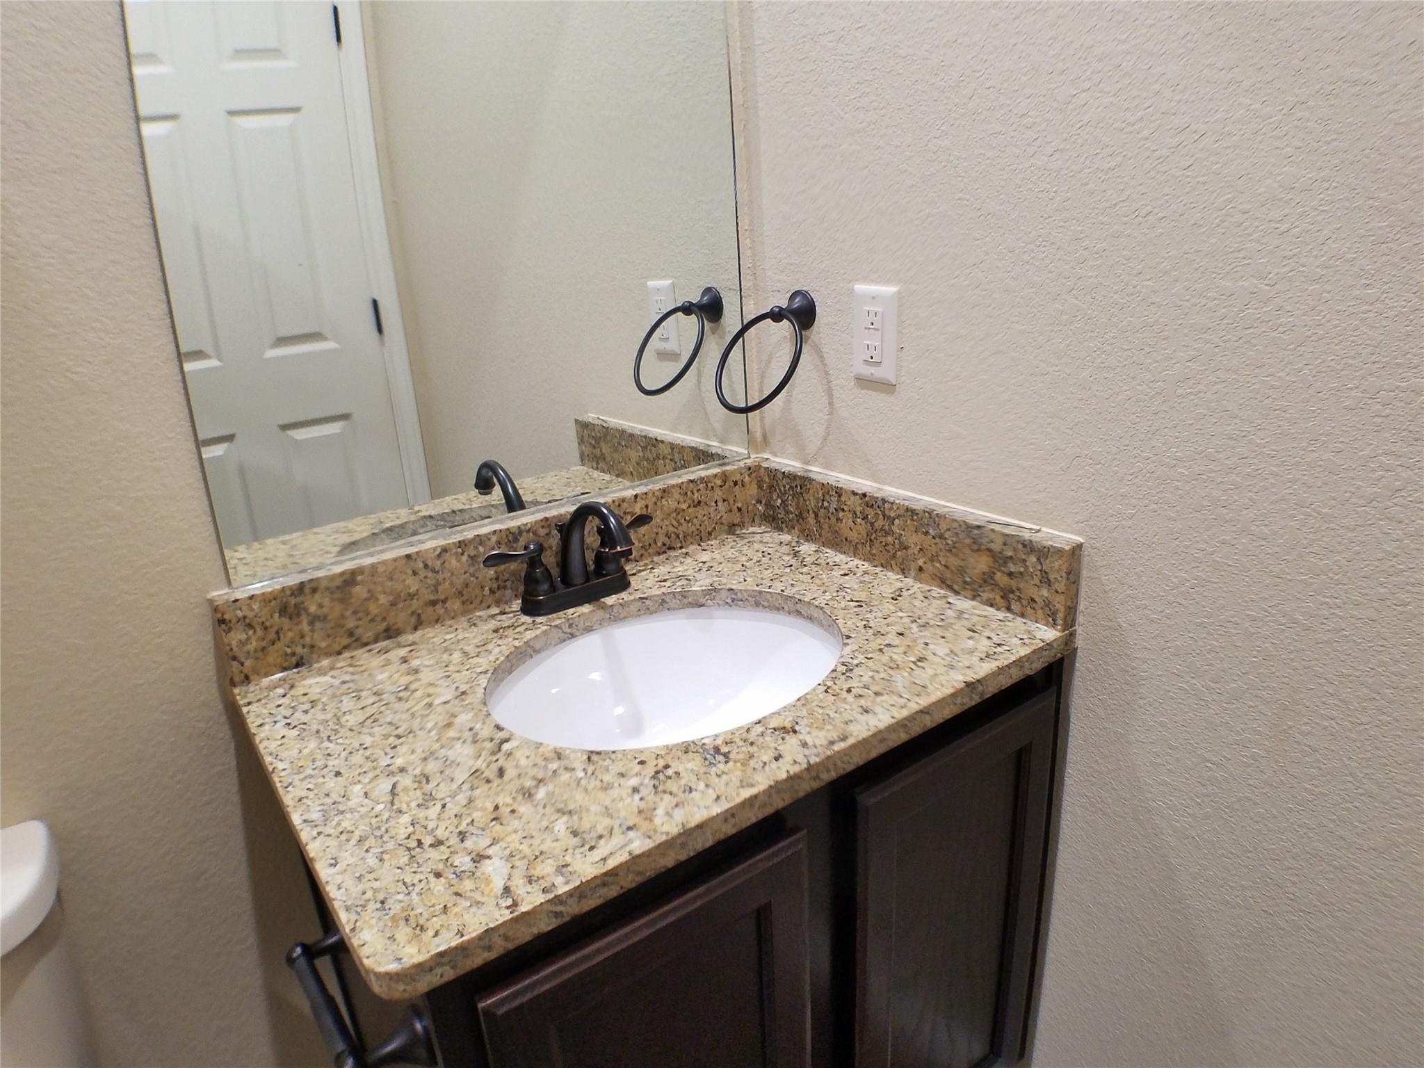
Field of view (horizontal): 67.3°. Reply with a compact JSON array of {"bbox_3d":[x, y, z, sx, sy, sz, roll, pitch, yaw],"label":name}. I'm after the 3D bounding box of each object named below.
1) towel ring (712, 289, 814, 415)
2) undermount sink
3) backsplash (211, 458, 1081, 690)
[{"bbox_3d":[0.078,-0.240,1.417,0.128,0.151,0.152,-16,23,-34],"label":"towel ring"},{"bbox_3d":[-0.041,0.223,1.213,0.433,0.161,0.360,-16,23,-34],"label":"undermount sink"},{"bbox_3d":[-0.067,0.086,1.180,0.777,0.099,0.549,-16,23,-34],"label":"backsplash"}]

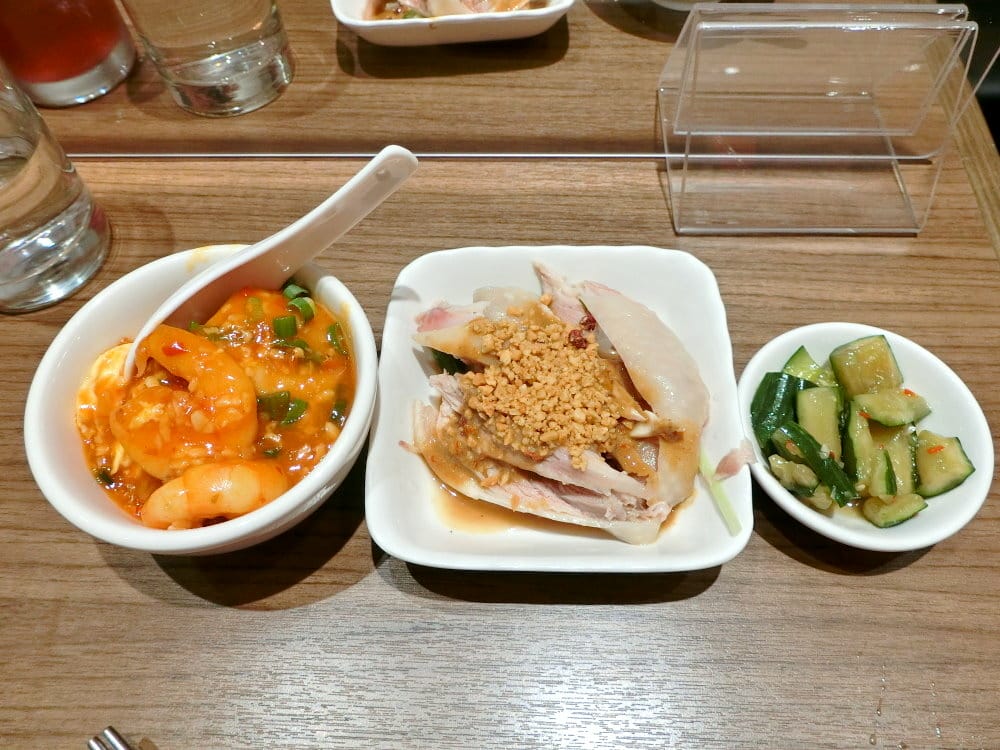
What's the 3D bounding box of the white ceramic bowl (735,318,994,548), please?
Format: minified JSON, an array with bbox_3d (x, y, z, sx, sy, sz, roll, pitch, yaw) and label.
[{"bbox_3d":[0.132,0.026,0.273,0.090,0.027,0.090,-1,61,1],"label":"white ceramic bowl"}]

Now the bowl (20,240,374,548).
[{"bbox_3d":[-0.100,0.014,0.271,0.117,0.053,0.117,-1,61,1],"label":"bowl"}]

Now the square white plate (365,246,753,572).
[{"bbox_3d":[0.021,0.013,0.280,0.133,0.032,0.133,0,61,2],"label":"square white plate"}]

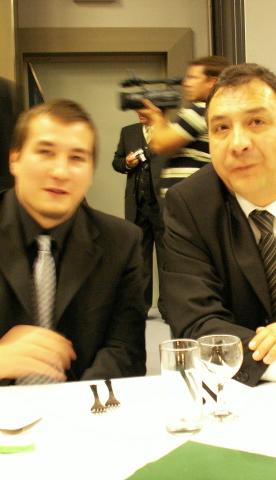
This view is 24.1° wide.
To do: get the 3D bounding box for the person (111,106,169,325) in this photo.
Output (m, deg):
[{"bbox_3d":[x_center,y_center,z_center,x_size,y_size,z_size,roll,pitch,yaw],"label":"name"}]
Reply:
[{"bbox_3d":[0.048,-0.243,5.120,0.550,1.780,0.380,-2,5,-6],"label":"person"}]

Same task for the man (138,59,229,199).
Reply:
[{"bbox_3d":[0.310,-0.104,3.520,0.580,1.780,0.500,-1,5,-3],"label":"man"}]

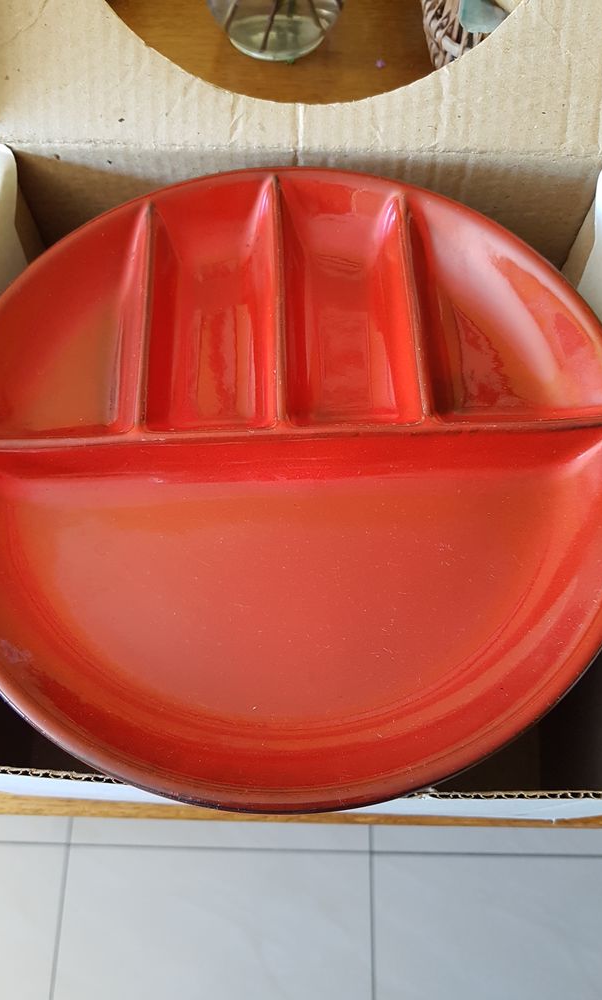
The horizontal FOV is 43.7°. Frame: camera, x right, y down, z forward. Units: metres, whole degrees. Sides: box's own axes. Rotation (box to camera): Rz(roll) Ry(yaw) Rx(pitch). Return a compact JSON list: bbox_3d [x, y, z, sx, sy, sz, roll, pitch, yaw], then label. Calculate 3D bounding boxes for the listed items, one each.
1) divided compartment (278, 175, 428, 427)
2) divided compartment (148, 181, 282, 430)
[{"bbox_3d":[0.017,-0.076,0.296,0.051,0.020,0.118,-2,65,0],"label":"divided compartment"},{"bbox_3d":[-0.034,-0.075,0.297,0.051,0.020,0.118,-2,65,0],"label":"divided compartment"}]

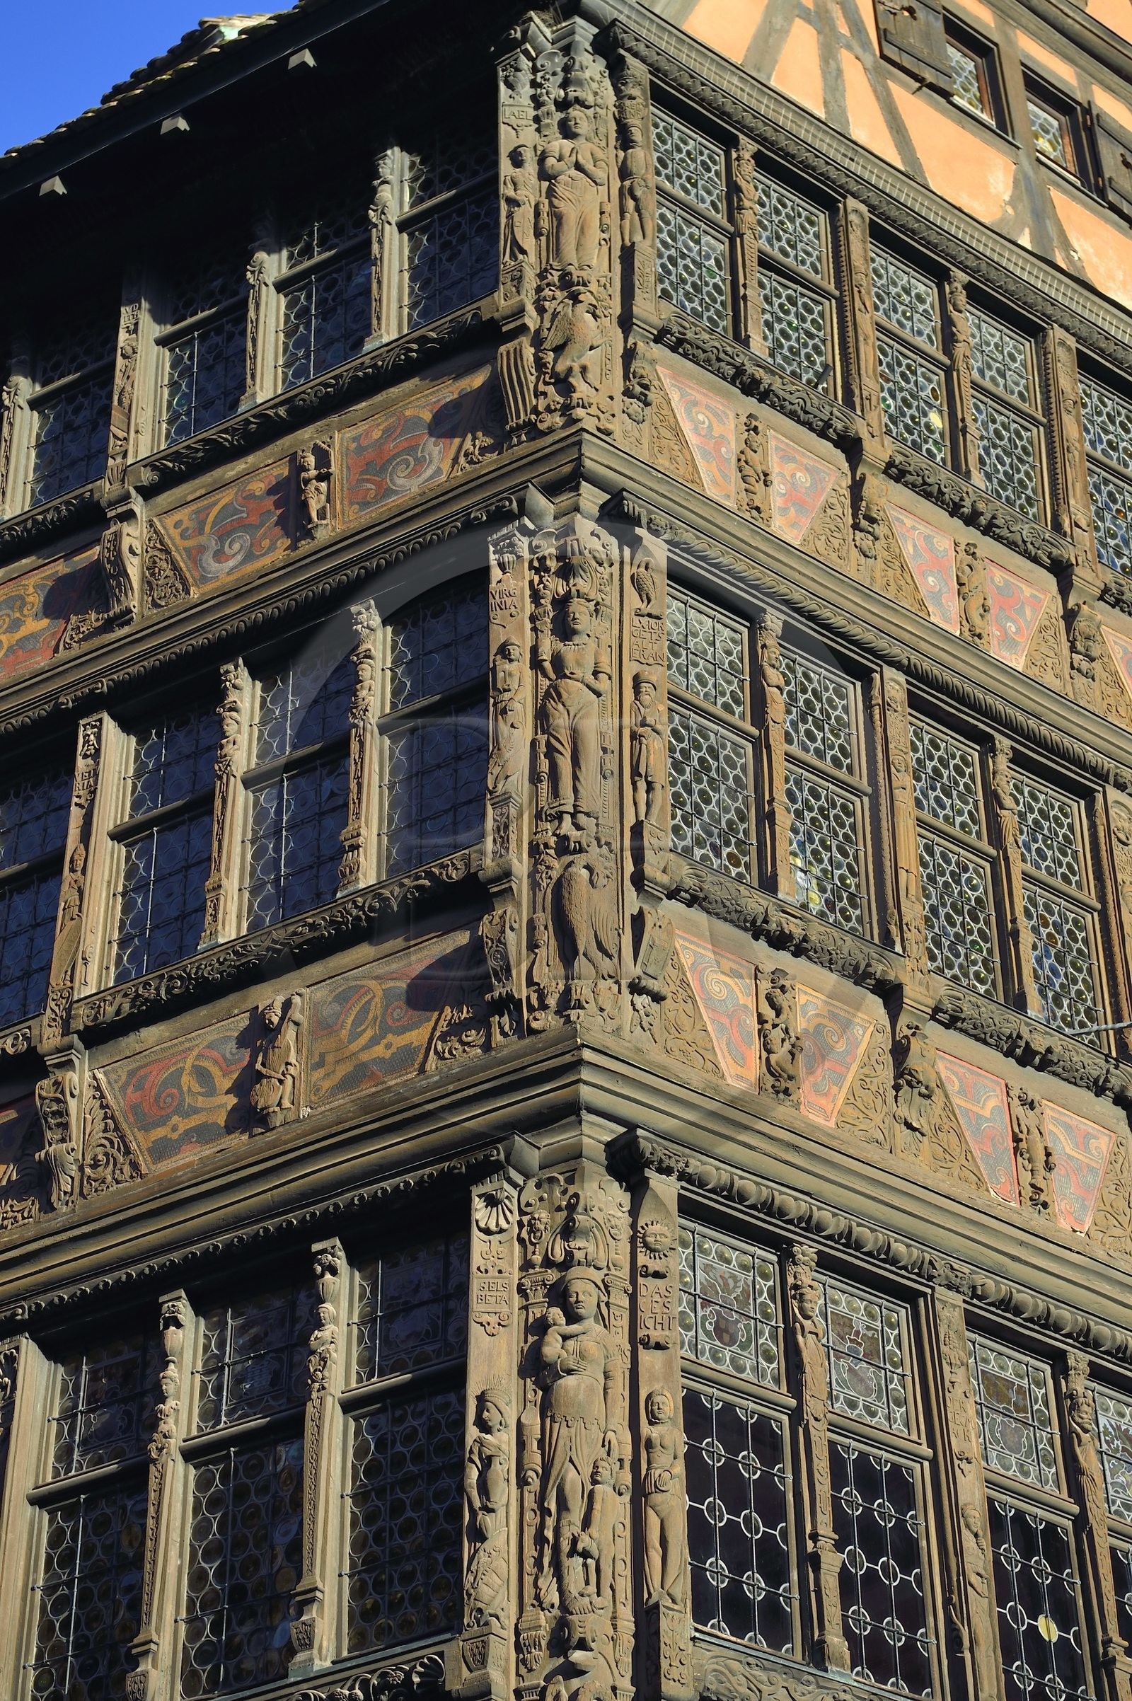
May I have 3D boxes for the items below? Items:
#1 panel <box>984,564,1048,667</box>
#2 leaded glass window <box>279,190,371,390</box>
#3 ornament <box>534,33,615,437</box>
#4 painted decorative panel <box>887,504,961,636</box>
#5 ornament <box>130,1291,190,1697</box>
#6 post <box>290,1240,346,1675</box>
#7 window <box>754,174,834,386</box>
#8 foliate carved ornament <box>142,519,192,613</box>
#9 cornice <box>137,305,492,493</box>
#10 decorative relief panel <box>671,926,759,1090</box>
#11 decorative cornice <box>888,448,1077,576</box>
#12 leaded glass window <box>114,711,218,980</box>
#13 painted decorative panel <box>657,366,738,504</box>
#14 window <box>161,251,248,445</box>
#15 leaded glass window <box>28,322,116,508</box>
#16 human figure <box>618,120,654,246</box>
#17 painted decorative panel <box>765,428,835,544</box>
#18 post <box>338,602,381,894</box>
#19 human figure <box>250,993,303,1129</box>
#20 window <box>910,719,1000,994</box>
[{"bbox_3d":[2.178,-1.079,15.875,0.480,0.610,0.050,25,-43,-31],"label":"panel"},{"bbox_3d":[-1.092,-2.609,15.312,0.589,1.218,0.080,-21,-41,26],"label":"leaded glass window"},{"bbox_3d":[0.044,-2.823,15.036,0.381,2.678,0.240,1,-37,-3],"label":"ornament"},{"bbox_3d":[1.605,-1.266,14.884,0.415,0.580,0.050,25,-44,-30],"label":"painted decorative panel"},{"bbox_3d":[-1.474,2.396,12.240,0.134,1.673,0.120,-21,-41,25],"label":"ornament"},{"bbox_3d":[-0.893,2.199,12.056,0.130,1.700,0.150,-21,-41,26],"label":"post"},{"bbox_3d":[1.090,-2.732,16.037,0.559,1.439,0.080,25,-44,-30],"label":"window"},{"bbox_3d":[-1.853,-1.373,15.330,0.359,0.613,0.070,-21,-41,25],"label":"foliate carved ornament"},{"bbox_3d":[-1.169,-2.017,15.258,1.940,0.180,0.160,-21,-41,26],"label":"cornice"},{"bbox_3d":[0.592,0.650,13.013,0.430,0.620,0.050,25,-43,-31],"label":"decorative relief panel"},{"bbox_3d":[1.875,-1.559,15.350,1.188,0.238,0.150,25,-43,-31],"label":"decorative cornice"},{"bbox_3d":[-1.716,-0.031,14.360,0.582,1.429,0.080,-21,-41,25],"label":"leaded glass window"},{"bbox_3d":[0.554,-1.762,14.213,0.450,0.599,0.050,25,-43,-31],"label":"painted decorative panel"},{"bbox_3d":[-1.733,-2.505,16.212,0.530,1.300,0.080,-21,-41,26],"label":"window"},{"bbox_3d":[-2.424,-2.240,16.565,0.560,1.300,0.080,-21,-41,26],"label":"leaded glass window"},{"bbox_3d":[0.293,-2.946,14.709,0.180,0.780,0.120,25,-44,-30],"label":"human figure"},{"bbox_3d":[1.039,-1.532,14.526,0.445,0.589,0.050,25,-43,-31],"label":"painted decorative panel"},{"bbox_3d":[-0.804,-0.401,13.330,0.144,1.495,0.140,-21,-41,26],"label":"post"},{"bbox_3d":[-1.088,0.804,12.520,0.210,0.570,0.140,-21,-41,25],"label":"human figure"},{"bbox_3d":[1.615,0.009,14.043,0.500,1.310,0.080,25,-44,-30],"label":"window"}]

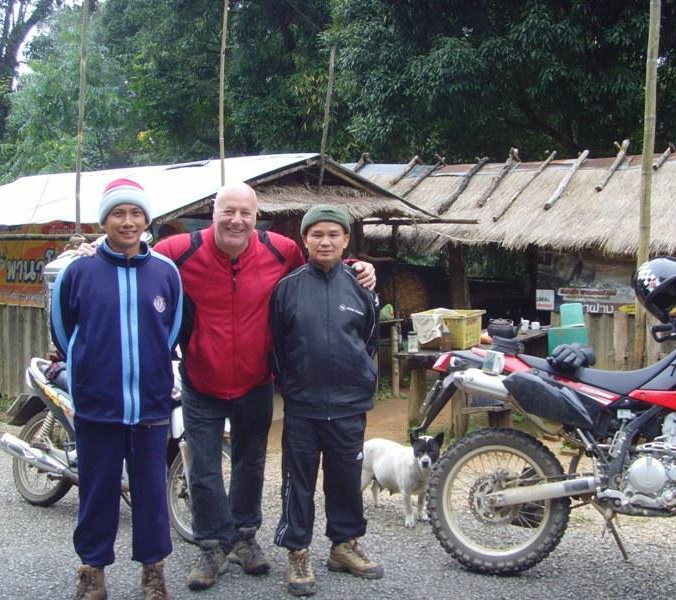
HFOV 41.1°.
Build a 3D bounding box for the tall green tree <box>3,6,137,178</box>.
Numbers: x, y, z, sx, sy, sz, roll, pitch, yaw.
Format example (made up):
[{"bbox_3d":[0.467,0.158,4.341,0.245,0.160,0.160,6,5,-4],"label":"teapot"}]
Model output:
[{"bbox_3d":[-5.660,-2.986,19.000,3.000,6.300,3.000,1,4,0],"label":"tall green tree"}]

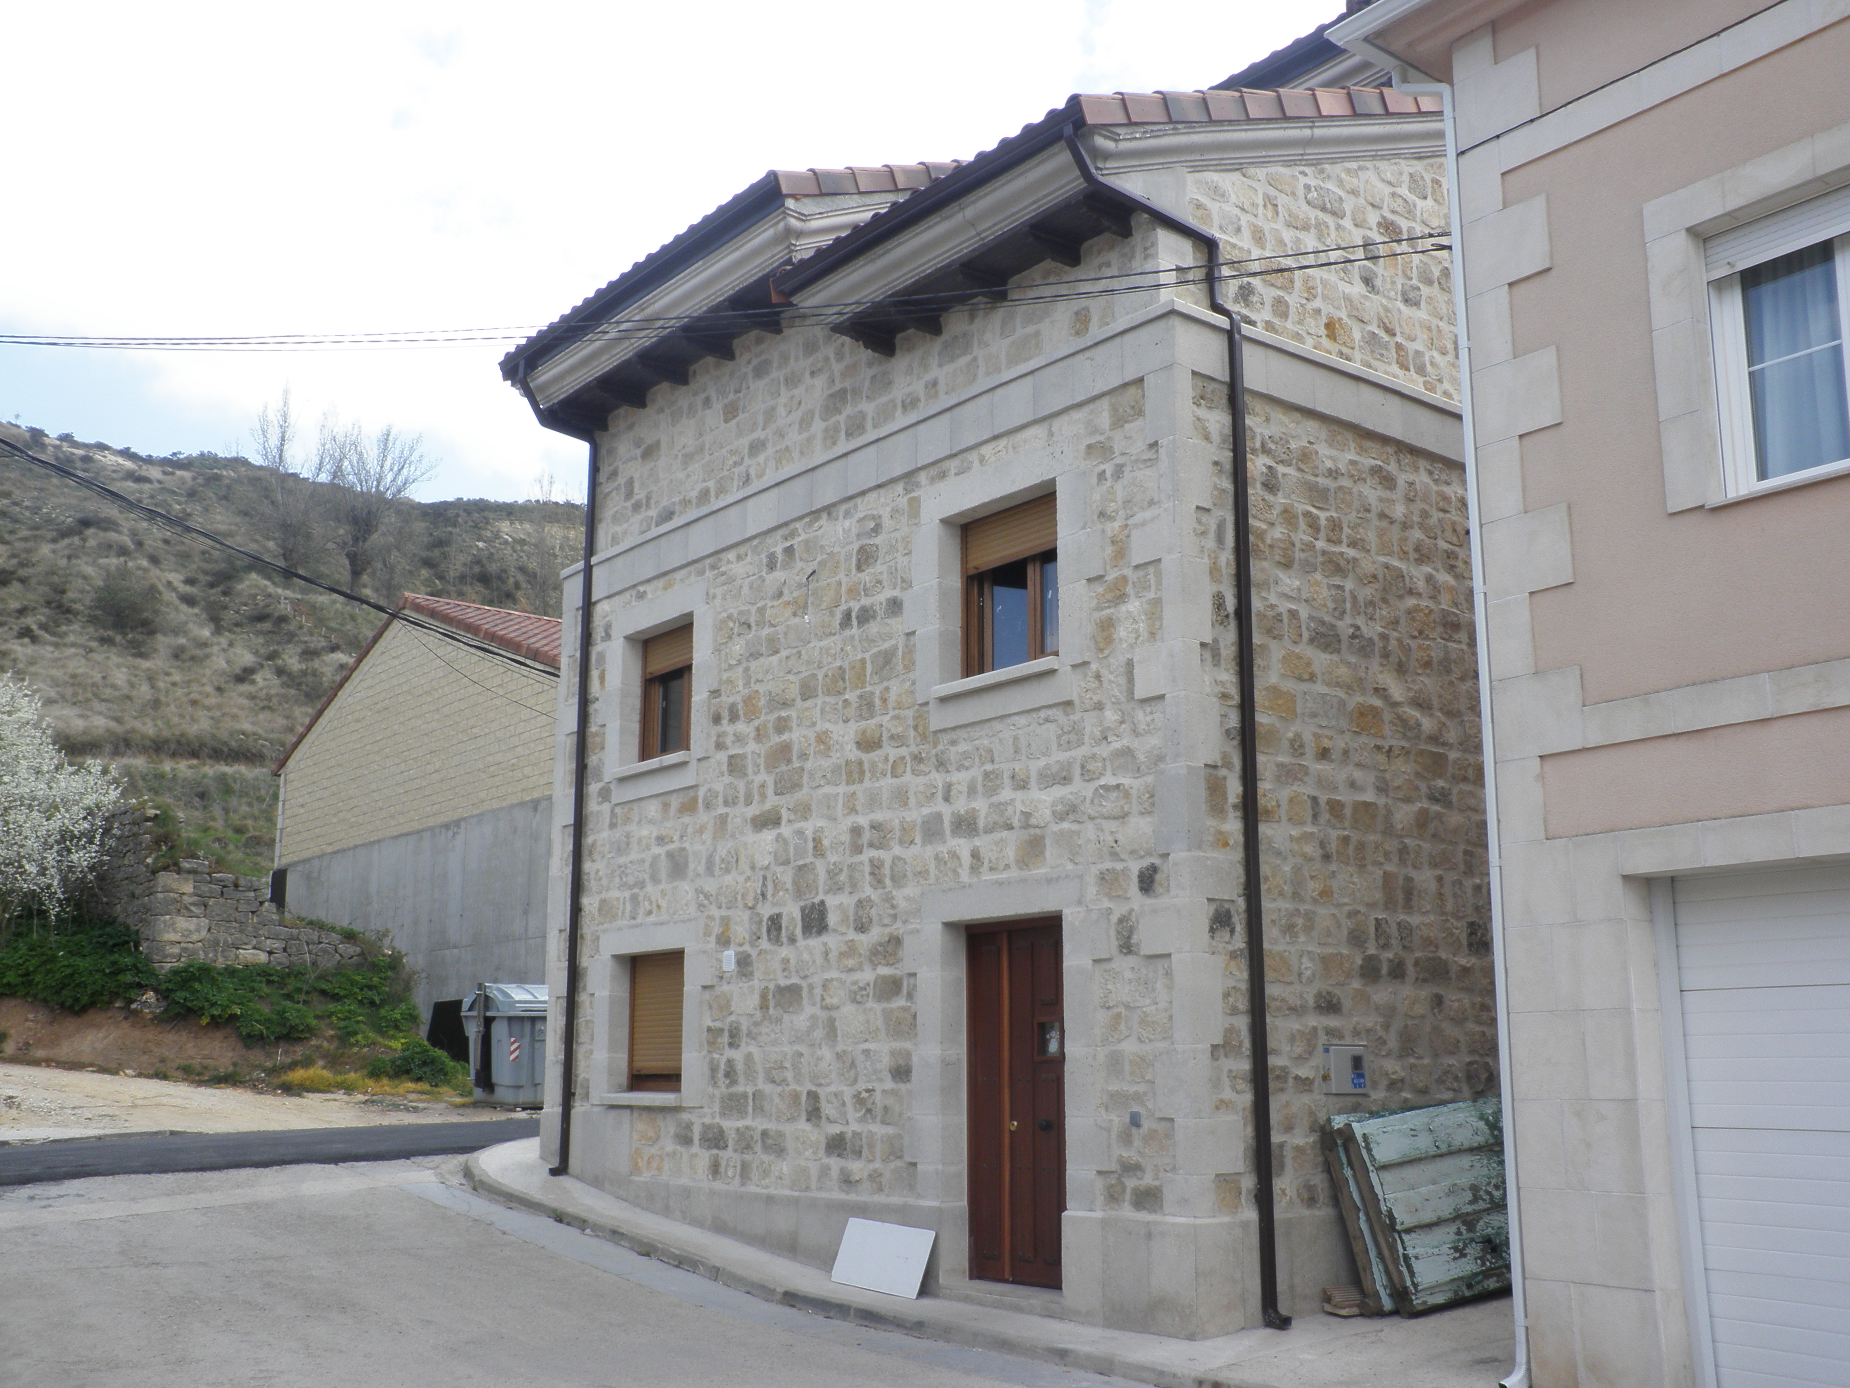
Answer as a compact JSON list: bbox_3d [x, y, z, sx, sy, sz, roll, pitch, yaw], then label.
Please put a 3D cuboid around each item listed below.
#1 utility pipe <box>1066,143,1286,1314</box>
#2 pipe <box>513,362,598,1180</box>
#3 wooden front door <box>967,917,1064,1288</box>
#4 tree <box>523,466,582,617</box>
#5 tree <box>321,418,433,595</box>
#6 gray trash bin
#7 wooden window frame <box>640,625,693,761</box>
[{"bbox_3d":[1.448,0.096,11.006,1.481,6.893,0.267,9,-14,-37],"label":"utility pipe"},{"bbox_3d":[-3.321,0.536,16.865,0.790,7.238,0.109,9,-14,-37],"label":"pipe"},{"bbox_3d":[0.667,2.572,12.217,0.089,2.281,1.201,9,-14,-37],"label":"wooden front door"},{"bbox_3d":[-23.122,-9.420,120.000,4.200,9.900,4.200,0,-11,0],"label":"tree"},{"bbox_3d":[-32.741,-11.187,115.000,6.600,11.000,6.600,0,-11,0],"label":"tree"},{"bbox_3d":[-5.083,4.591,25.200,1.600,1.600,1.350,9,-14,-37],"label":"gray trash bin"},{"bbox_3d":[-2.100,-0.018,16.383,0.099,1.145,1.187,9,-14,-37],"label":"wooden window frame"}]

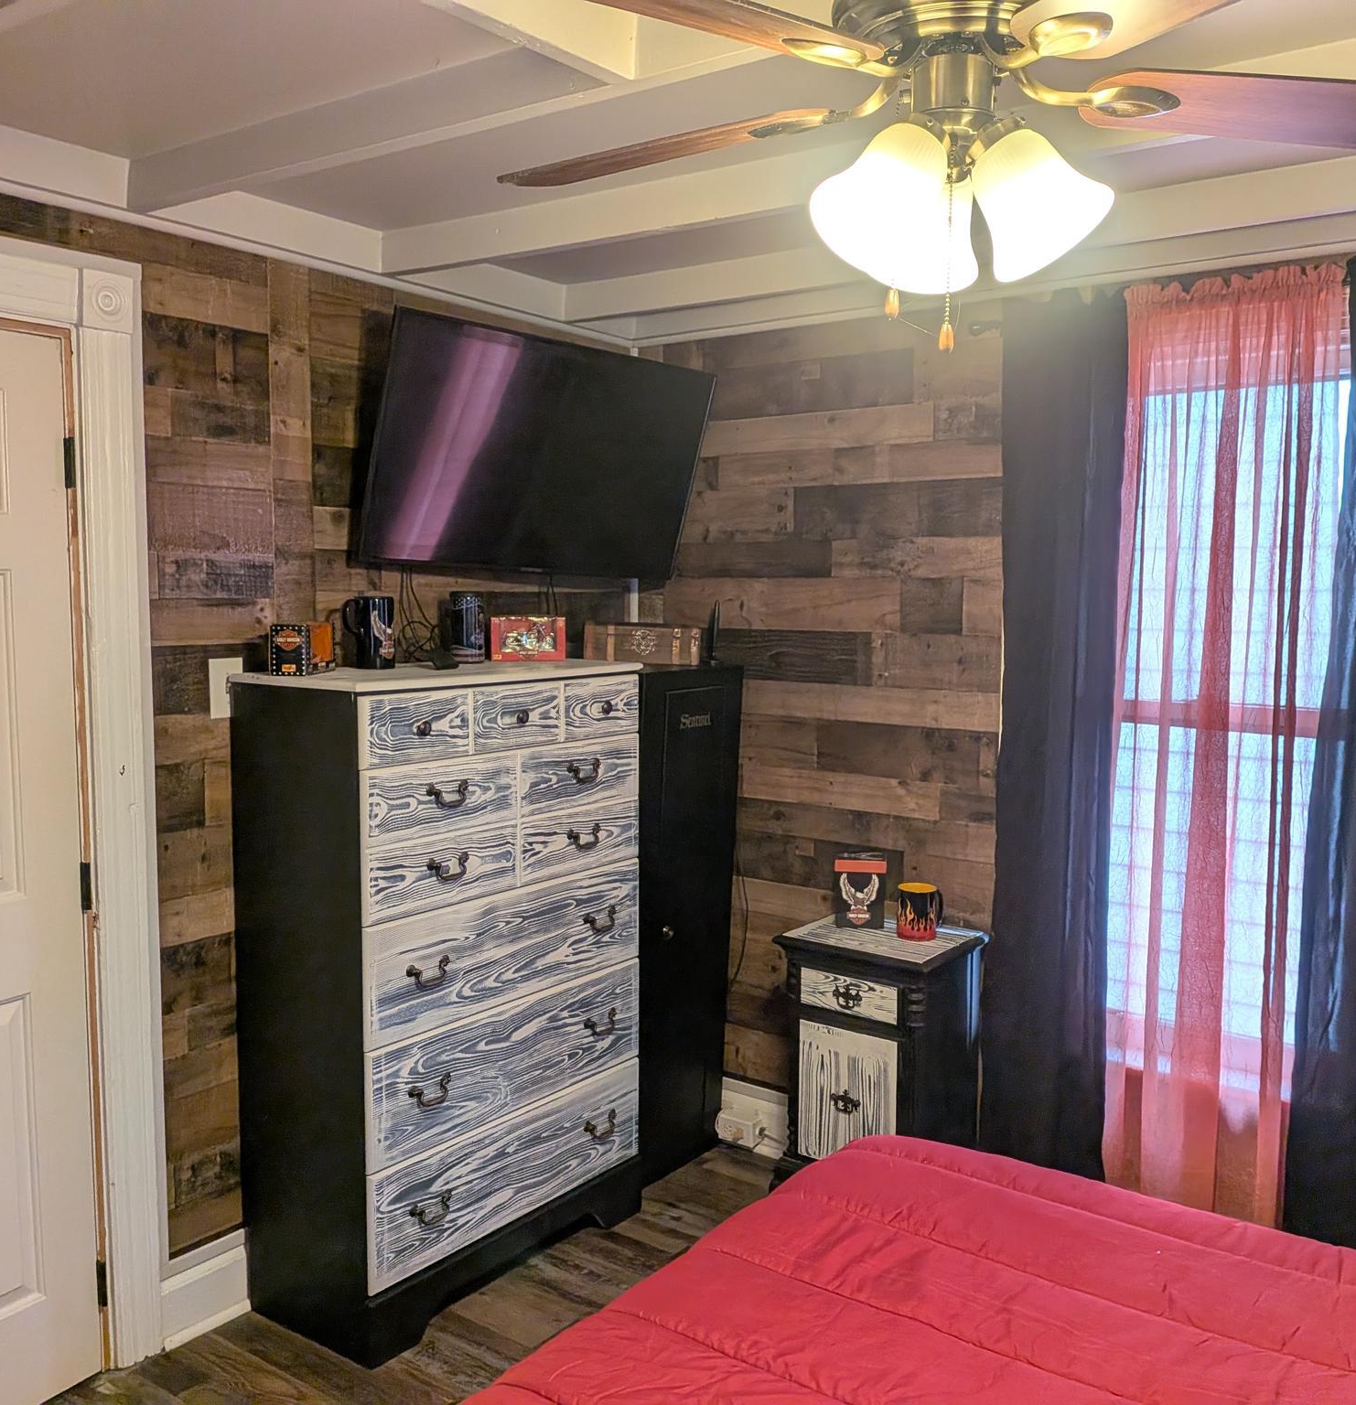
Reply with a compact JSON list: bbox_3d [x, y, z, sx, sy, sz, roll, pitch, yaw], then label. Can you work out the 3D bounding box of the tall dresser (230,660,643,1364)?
[{"bbox_3d":[-0.503,0.592,2.925,0.393,1.343,0.847,4,7,37],"label":"tall dresser"}]

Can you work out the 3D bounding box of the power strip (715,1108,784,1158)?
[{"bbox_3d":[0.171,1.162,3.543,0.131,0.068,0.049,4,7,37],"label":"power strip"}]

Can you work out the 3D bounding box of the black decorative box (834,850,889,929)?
[{"bbox_3d":[0.457,0.465,3.223,0.128,0.172,0.092,1,5,8],"label":"black decorative box"}]

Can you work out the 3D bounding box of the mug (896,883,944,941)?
[{"bbox_3d":[0.589,0.502,3.117,0.128,0.118,0.095,-2,6,-26],"label":"mug"}]

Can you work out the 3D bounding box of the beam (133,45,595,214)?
[{"bbox_3d":[-0.557,-0.940,2.132,1.093,0.092,0.046,4,6,33],"label":"beam"}]

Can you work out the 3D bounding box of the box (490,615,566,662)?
[{"bbox_3d":[-0.367,-0.154,3.173,0.182,0.106,0.066,-1,5,-13],"label":"box"}]

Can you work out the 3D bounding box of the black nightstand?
[{"bbox_3d":[0.480,0.909,3.137,0.405,0.696,0.308,4,7,37],"label":"black nightstand"}]

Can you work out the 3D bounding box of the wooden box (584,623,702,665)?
[{"bbox_3d":[-0.077,-0.153,3.448,0.303,0.092,0.154,1,5,12],"label":"wooden box"}]

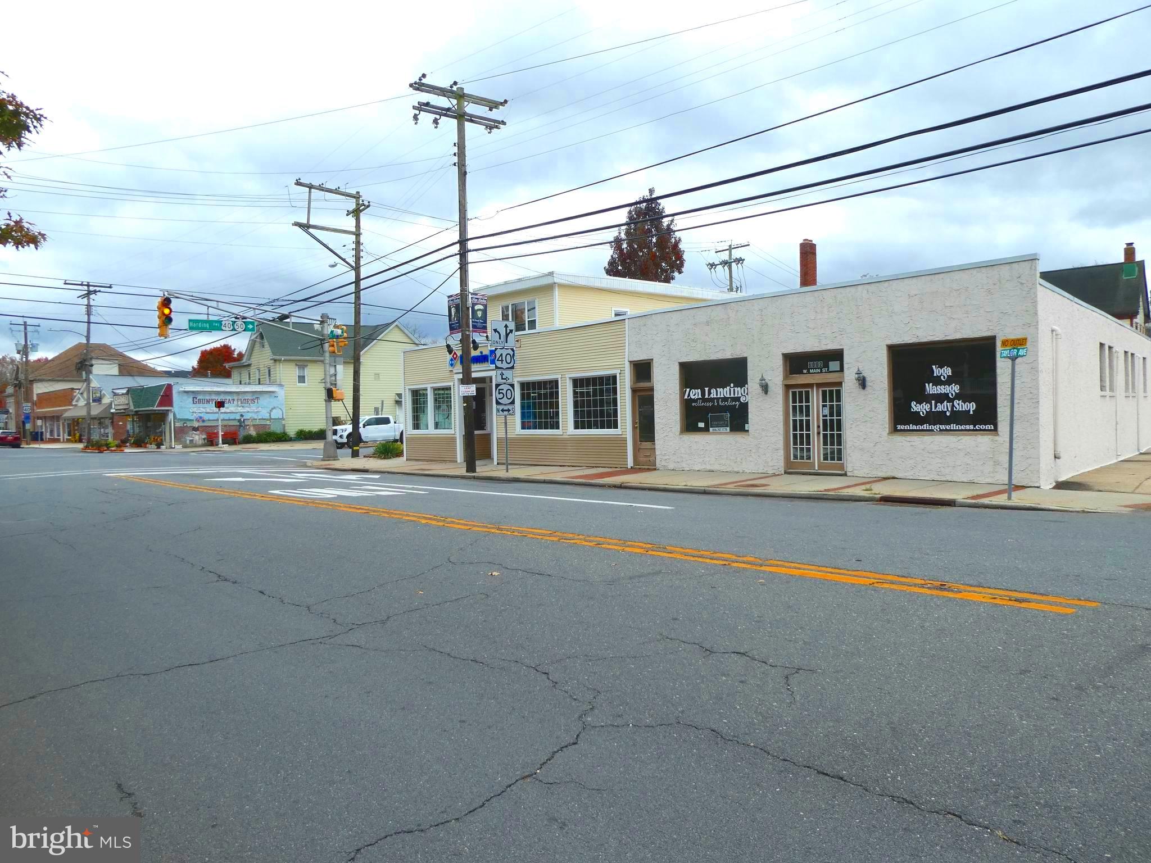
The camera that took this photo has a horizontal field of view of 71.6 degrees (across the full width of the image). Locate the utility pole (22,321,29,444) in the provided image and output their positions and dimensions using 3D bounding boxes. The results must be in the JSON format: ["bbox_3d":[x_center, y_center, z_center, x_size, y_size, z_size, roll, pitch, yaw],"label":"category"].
[{"bbox_3d":[-52.419,-4.609,75.916,0.420,11.867,0.420,-2,1,-42],"label":"utility pole"}]

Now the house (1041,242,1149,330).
[{"bbox_3d":[27.630,-5.193,47.351,10.000,10.302,7.000,0,2,43],"label":"house"}]

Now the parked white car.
[{"bbox_3d":[-12.650,0.043,50.090,5.880,1.920,2.060,-2,2,-45],"label":"parked white car"}]

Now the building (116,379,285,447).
[{"bbox_3d":[-31.001,-1.298,65.493,8.600,4.750,15.500,-2,2,-44],"label":"building"}]

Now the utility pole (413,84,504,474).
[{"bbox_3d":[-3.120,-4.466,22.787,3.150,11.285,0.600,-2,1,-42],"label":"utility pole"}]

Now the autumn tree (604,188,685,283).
[{"bbox_3d":[3.667,-6.520,44.861,6.300,14.329,6.300,-2,1,-42],"label":"autumn tree"}]

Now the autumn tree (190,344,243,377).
[{"bbox_3d":[-44.809,-5.047,99.885,8.500,11.832,8.500,-2,1,-42],"label":"autumn tree"}]

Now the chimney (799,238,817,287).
[{"bbox_3d":[9.615,-6.673,32.858,0.600,2.600,0.470,-2,1,-42],"label":"chimney"}]

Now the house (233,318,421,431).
[{"bbox_3d":[-21.149,-4.217,70.222,14.632,9.958,9.114,-2,1,-42],"label":"house"}]

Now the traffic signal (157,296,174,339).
[{"bbox_3d":[-15.209,-4.236,29.600,0.420,1.480,0.600,-2,1,-42],"label":"traffic signal"}]

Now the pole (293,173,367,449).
[{"bbox_3d":[-11.010,-4.865,35.611,3.100,12.200,1.900,-2,1,-42],"label":"pole"}]

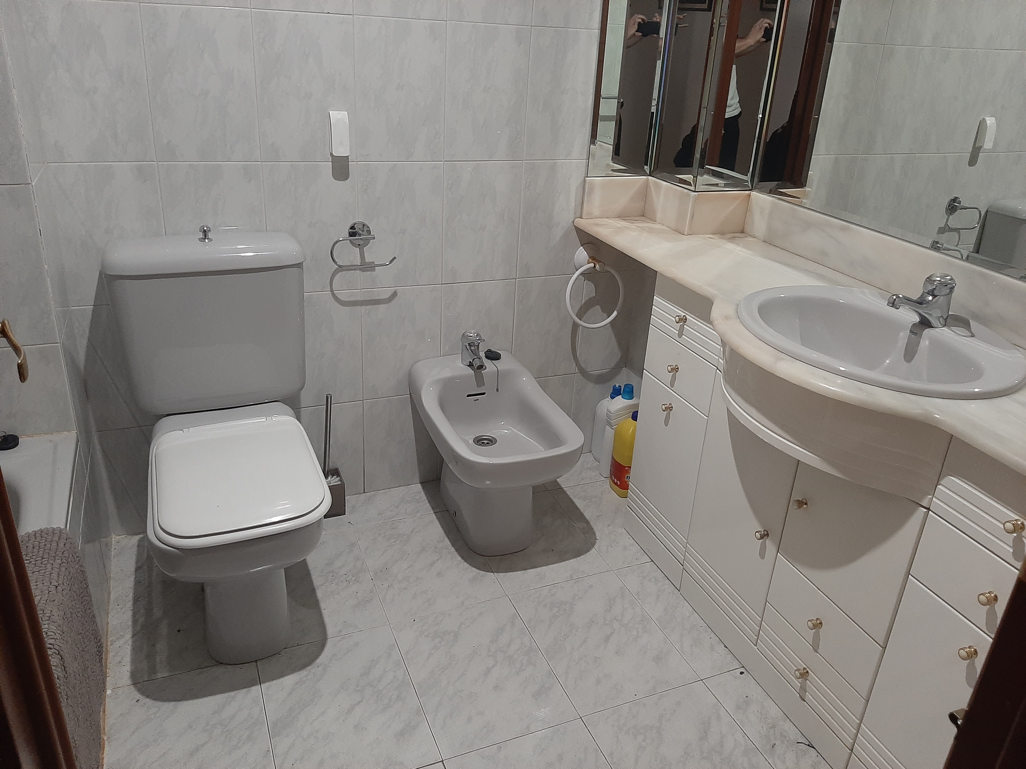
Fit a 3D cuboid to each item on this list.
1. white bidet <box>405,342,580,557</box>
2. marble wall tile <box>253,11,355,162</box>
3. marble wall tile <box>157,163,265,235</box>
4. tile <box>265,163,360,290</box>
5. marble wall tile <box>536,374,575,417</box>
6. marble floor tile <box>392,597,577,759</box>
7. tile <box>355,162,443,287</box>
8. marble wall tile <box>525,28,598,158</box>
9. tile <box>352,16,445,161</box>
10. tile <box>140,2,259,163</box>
[{"bbox_3d":[-0.061,0.222,2.070,0.330,0.420,0.584,-7,27,-22],"label":"white bidet"},{"bbox_3d":[-0.479,-0.684,1.789,0.225,0.327,0.010,-7,27,-22],"label":"marble wall tile"},{"bbox_3d":[-0.704,-0.362,1.842,0.225,0.327,0.010,-7,27,-22],"label":"marble wall tile"},{"bbox_3d":[-0.503,-0.393,1.948,0.225,0.330,0.015,-7,27,-22],"label":"tile"},{"bbox_3d":[0.083,0.116,2.486,0.228,0.309,0.010,-8,27,-23],"label":"marble wall tile"},{"bbox_3d":[-0.075,0.641,1.728,0.304,0.015,0.402,-7,27,-22],"label":"marble floor tile"},{"bbox_3d":[-0.292,-0.414,2.011,0.225,0.327,0.010,-7,27,-22],"label":"tile"},{"bbox_3d":[0.140,-0.767,2.055,0.225,0.330,0.015,-7,27,-22],"label":"marble wall tile"},{"bbox_3d":[-0.276,-0.716,1.890,0.225,0.330,0.015,-7,27,-22],"label":"tile"},{"bbox_3d":[-0.691,-0.663,1.719,0.228,0.331,0.010,-8,27,-23],"label":"tile"}]

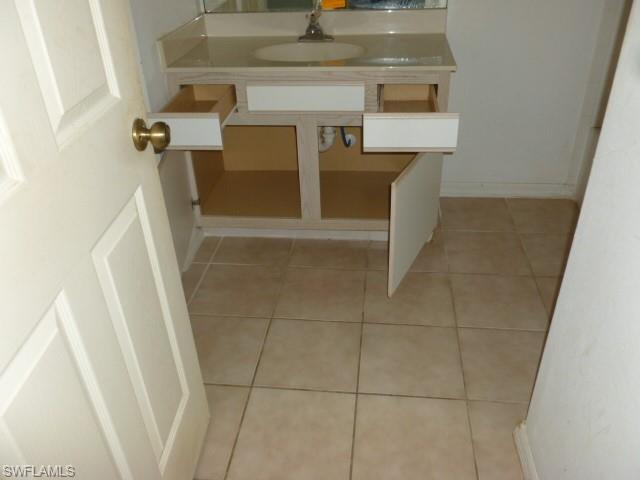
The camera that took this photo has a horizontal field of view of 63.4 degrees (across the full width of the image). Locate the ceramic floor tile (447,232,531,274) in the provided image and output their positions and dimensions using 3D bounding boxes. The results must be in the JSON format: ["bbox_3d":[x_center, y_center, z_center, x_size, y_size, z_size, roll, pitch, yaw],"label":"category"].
[{"bbox_3d":[0.712,0.055,2.236,0.330,0.010,0.330,2,33,7],"label":"ceramic floor tile"}]

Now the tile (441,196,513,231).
[{"bbox_3d":[0.751,-0.123,2.510,0.330,0.010,0.330,2,33,7],"label":"tile"}]

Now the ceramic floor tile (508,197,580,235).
[{"bbox_3d":[1.074,-0.109,2.450,0.333,0.010,0.326,2,32,7],"label":"ceramic floor tile"}]

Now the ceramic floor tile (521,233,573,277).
[{"bbox_3d":[1.031,0.066,2.174,0.326,0.010,0.326,2,32,7],"label":"ceramic floor tile"}]

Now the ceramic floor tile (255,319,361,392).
[{"bbox_3d":[-0.030,0.383,1.739,0.326,0.010,0.326,2,32,7],"label":"ceramic floor tile"}]

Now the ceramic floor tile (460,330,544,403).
[{"bbox_3d":[0.633,0.410,1.688,0.330,0.010,0.330,2,33,7],"label":"ceramic floor tile"}]

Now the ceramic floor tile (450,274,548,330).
[{"bbox_3d":[0.664,0.230,1.937,0.326,0.010,0.326,2,32,7],"label":"ceramic floor tile"}]

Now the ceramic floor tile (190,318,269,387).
[{"bbox_3d":[-0.357,0.372,1.779,0.326,0.010,0.326,2,32,7],"label":"ceramic floor tile"}]

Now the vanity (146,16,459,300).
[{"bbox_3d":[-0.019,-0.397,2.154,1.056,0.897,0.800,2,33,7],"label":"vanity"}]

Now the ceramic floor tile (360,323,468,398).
[{"bbox_3d":[0.302,0.400,1.729,0.330,0.010,0.330,2,33,7],"label":"ceramic floor tile"}]

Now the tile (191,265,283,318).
[{"bbox_3d":[-0.318,0.197,2.056,0.326,0.010,0.326,2,32,7],"label":"tile"}]

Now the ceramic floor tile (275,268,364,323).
[{"bbox_3d":[0.010,0.212,2.044,0.330,0.010,0.330,2,33,7],"label":"ceramic floor tile"}]

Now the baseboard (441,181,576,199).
[{"bbox_3d":[0.916,-0.248,2.594,0.706,0.085,0.014,2,32,7],"label":"baseboard"}]

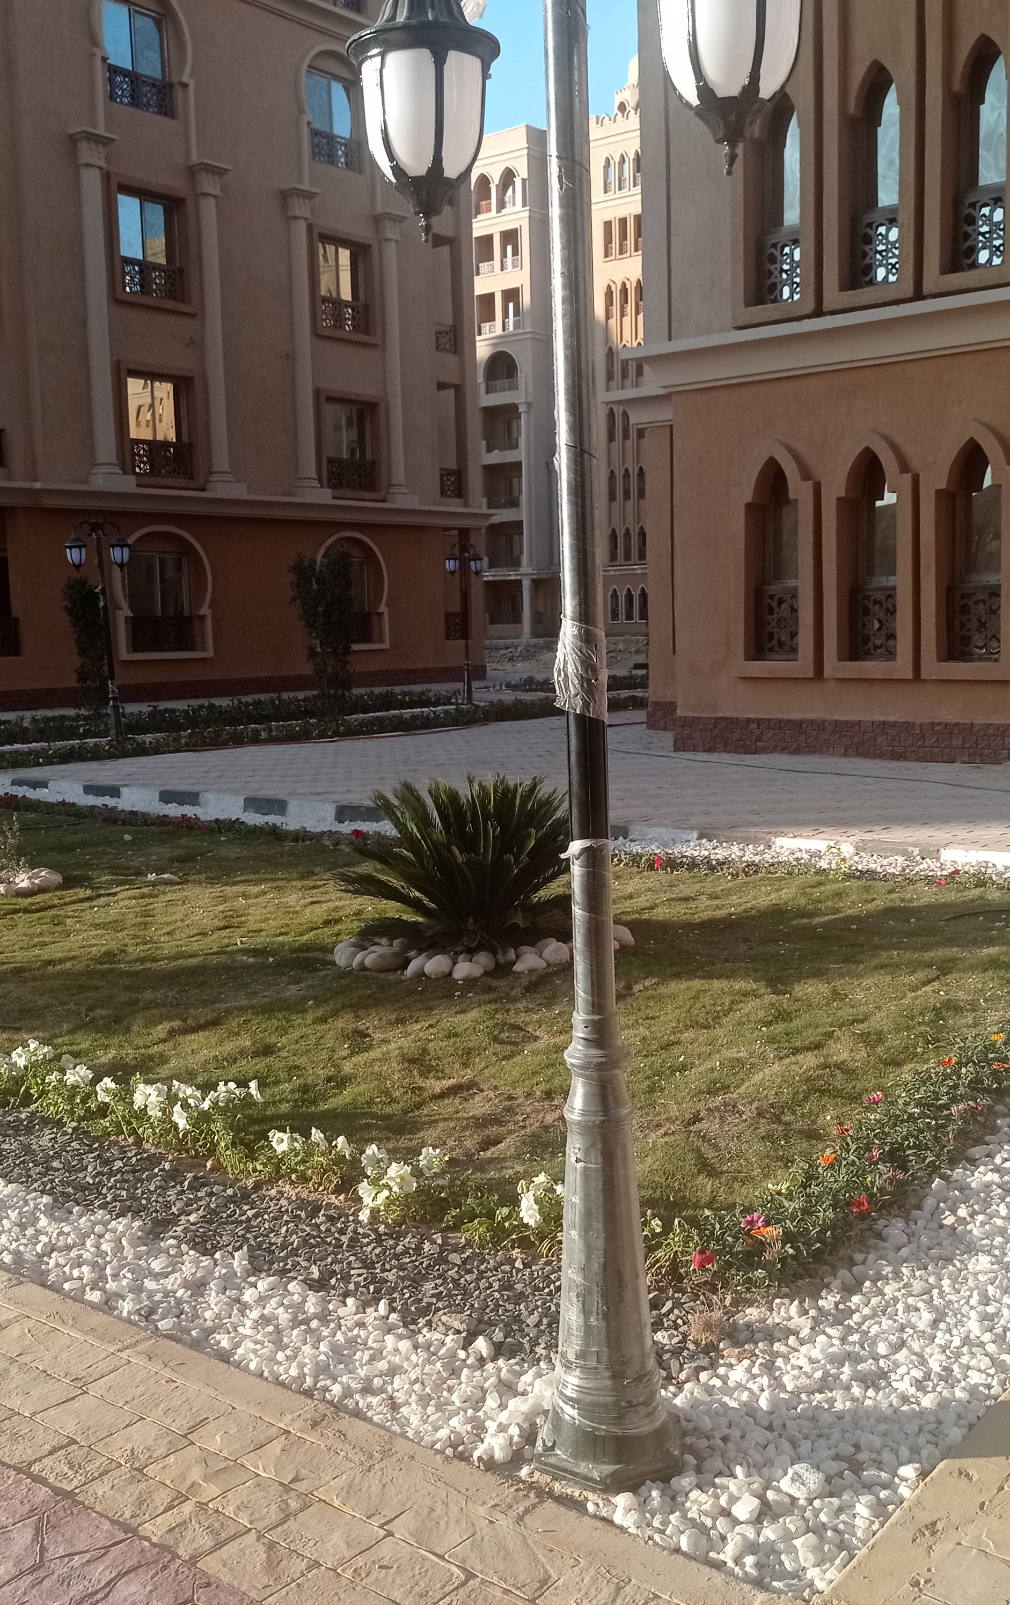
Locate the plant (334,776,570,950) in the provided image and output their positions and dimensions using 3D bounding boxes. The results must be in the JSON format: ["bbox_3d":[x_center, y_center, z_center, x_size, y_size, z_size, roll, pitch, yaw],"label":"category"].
[{"bbox_3d":[-0.190,0.261,7.607,1.100,0.740,1.080,-1,6,0],"label":"plant"}]

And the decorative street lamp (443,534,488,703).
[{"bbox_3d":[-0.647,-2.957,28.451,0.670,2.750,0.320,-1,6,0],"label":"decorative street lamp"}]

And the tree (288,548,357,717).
[{"bbox_3d":[-2.563,-2.361,24.464,0.980,2.500,0.920,-1,6,0],"label":"tree"}]

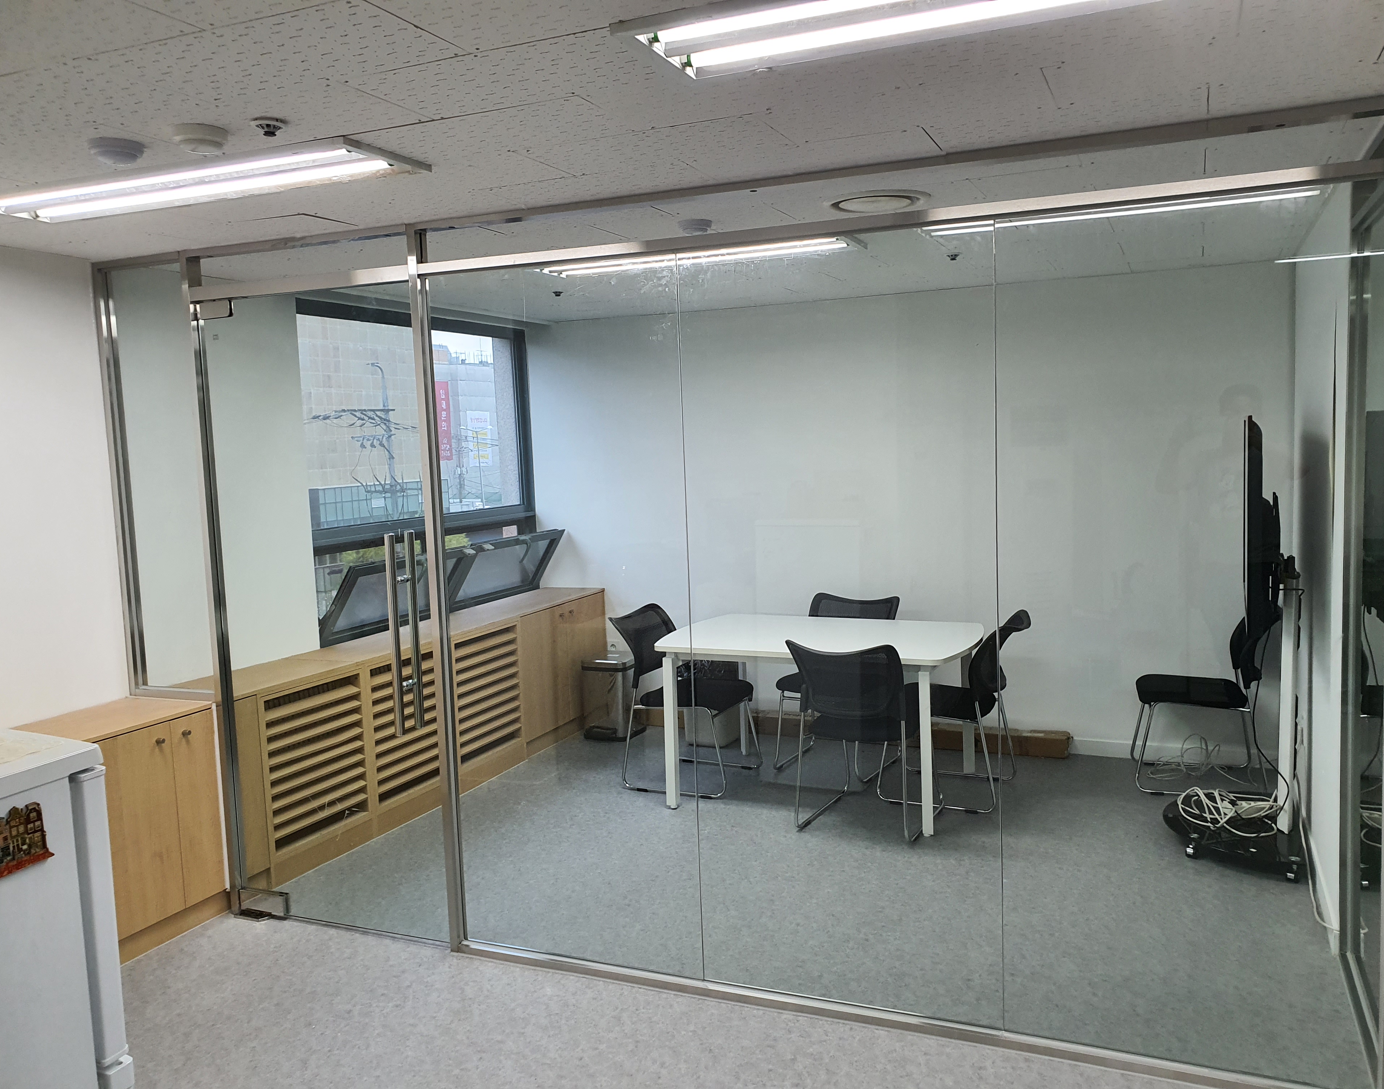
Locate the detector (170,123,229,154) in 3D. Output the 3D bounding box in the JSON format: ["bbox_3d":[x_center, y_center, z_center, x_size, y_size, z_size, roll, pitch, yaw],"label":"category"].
[{"bbox_3d":[-1.066,-0.875,2.373,0.112,0.046,0.112,0,6,23],"label":"detector"}]

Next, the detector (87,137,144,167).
[{"bbox_3d":[-1.287,-0.873,2.441,0.112,0.046,0.112,0,6,23],"label":"detector"}]

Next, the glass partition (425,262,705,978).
[{"bbox_3d":[-0.407,0.239,3.405,0.880,2.170,0.050,0,6,23],"label":"glass partition"}]

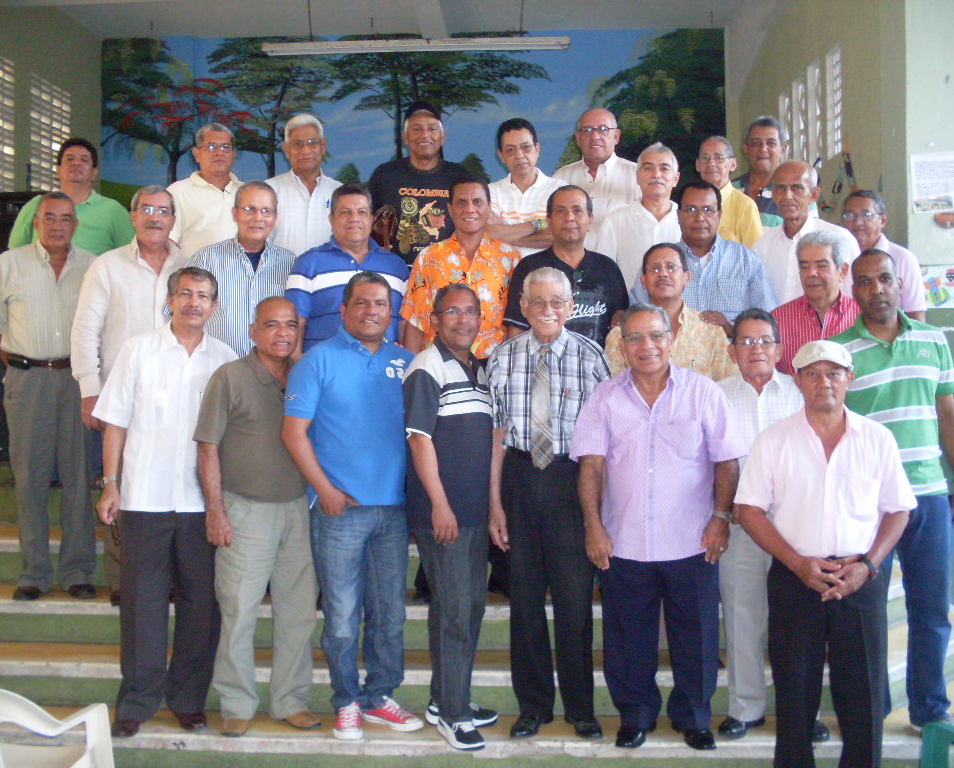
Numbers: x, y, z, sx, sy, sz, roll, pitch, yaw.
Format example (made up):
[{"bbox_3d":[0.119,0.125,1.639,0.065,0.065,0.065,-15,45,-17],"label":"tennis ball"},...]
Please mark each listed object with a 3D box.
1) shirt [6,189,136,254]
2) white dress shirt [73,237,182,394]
[{"bbox_3d":[-1.905,-0.590,5.280,0.590,0.660,0.300,-1,1,-14],"label":"shirt"},{"bbox_3d":[-1.444,-0.253,4.780,0.560,0.700,0.310,-1,1,-22],"label":"white dress shirt"}]

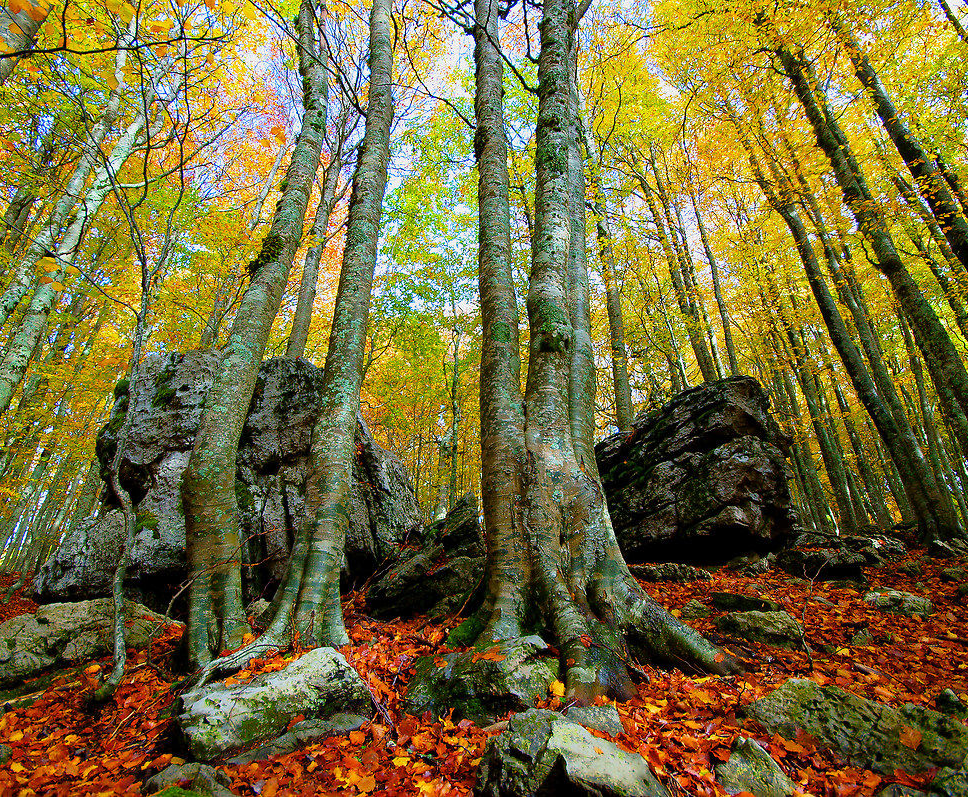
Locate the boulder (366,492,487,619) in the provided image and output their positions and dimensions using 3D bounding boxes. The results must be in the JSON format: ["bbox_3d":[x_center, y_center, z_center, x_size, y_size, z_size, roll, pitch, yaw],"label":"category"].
[{"bbox_3d":[-0.466,1.390,4.384,1.011,1.018,1.100,0,-27,0],"label":"boulder"}]

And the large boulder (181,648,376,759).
[{"bbox_3d":[-0.959,1.391,2.349,0.819,0.402,0.400,9,-28,-18],"label":"large boulder"}]

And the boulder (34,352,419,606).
[{"bbox_3d":[-2.411,0.952,5.428,3.247,2.497,2.300,3,-27,-5],"label":"boulder"}]

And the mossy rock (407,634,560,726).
[{"bbox_3d":[-0.022,1.422,2.578,0.772,0.367,0.500,0,-27,0],"label":"mossy rock"}]

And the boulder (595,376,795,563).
[{"bbox_3d":[2.496,1.029,6.511,2.376,2.378,2.000,-7,-27,13],"label":"boulder"}]

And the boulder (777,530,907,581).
[{"bbox_3d":[3.567,1.617,5.044,1.051,0.445,0.900,-14,-30,27],"label":"boulder"}]

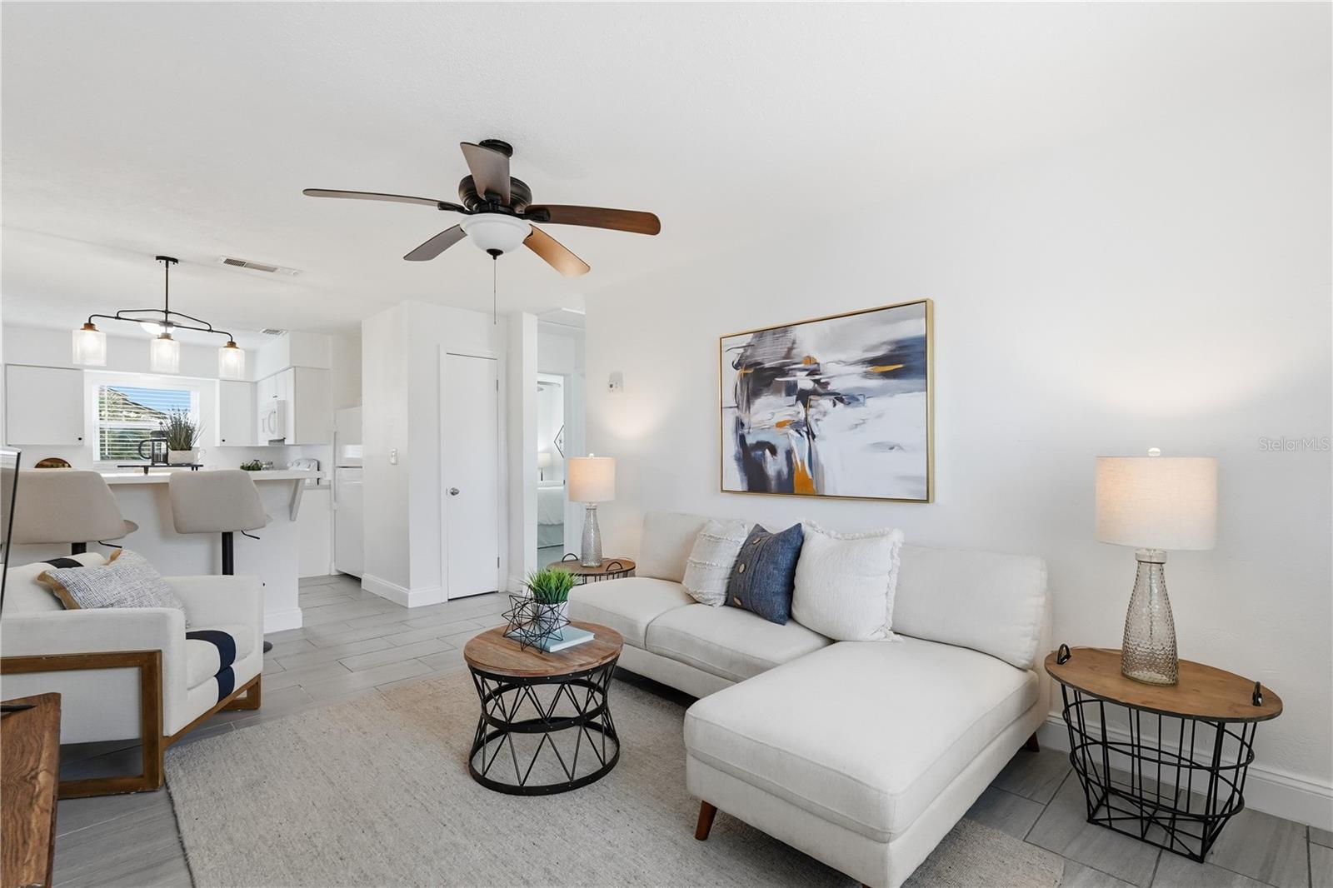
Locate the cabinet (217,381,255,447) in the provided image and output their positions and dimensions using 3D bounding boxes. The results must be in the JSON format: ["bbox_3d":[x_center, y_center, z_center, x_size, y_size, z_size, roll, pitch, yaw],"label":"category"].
[{"bbox_3d":[-5.041,-0.349,6.923,0.330,0.760,0.365,-1,-1,44],"label":"cabinet"}]

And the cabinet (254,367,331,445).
[{"bbox_3d":[-4.101,-0.358,6.474,1.605,0.765,0.335,-1,-1,44],"label":"cabinet"}]

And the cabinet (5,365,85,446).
[{"bbox_3d":[-6.101,-0.372,5.825,0.330,0.760,0.526,-1,-1,44],"label":"cabinet"}]

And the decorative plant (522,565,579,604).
[{"bbox_3d":[-0.497,0.598,2.547,0.220,0.160,0.220,-1,-1,0],"label":"decorative plant"}]

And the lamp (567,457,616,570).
[{"bbox_3d":[-0.500,0.441,3.968,0.310,0.742,0.310,-1,-1,0],"label":"lamp"}]

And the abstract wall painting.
[{"bbox_3d":[0.766,-0.182,3.128,1.215,0.925,0.042,-1,-1,44],"label":"abstract wall painting"}]

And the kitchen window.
[{"bbox_3d":[-5.694,-0.210,6.527,0.100,0.827,0.876,-1,-1,44],"label":"kitchen window"}]

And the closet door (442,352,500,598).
[{"bbox_3d":[-1.648,0.269,5.059,0.470,2.030,0.045,0,-1,-45],"label":"closet door"}]

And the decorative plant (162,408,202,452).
[{"bbox_3d":[-3.042,-0.086,3.717,0.200,0.265,0.180,0,-1,-45],"label":"decorative plant"}]

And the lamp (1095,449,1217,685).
[{"bbox_3d":[1.573,0.389,1.926,0.308,0.742,0.308,-1,-1,44],"label":"lamp"}]

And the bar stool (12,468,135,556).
[{"bbox_3d":[-3.109,0.713,3.126,0.470,1.135,0.480,0,-1,-32],"label":"bar stool"}]

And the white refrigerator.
[{"bbox_3d":[-2.816,0.491,5.995,0.740,1.660,0.780,0,-1,-45],"label":"white refrigerator"}]

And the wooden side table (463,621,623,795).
[{"bbox_3d":[-0.479,1.017,2.364,0.615,0.437,0.615,-1,-1,0],"label":"wooden side table"}]

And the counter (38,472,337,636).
[{"bbox_3d":[-3.052,0.728,3.691,0.680,1.080,1.470,-1,-1,44],"label":"counter"}]

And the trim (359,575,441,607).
[{"bbox_3d":[-2.318,1.241,5.133,0.250,0.125,1.083,0,-1,-45],"label":"trim"}]

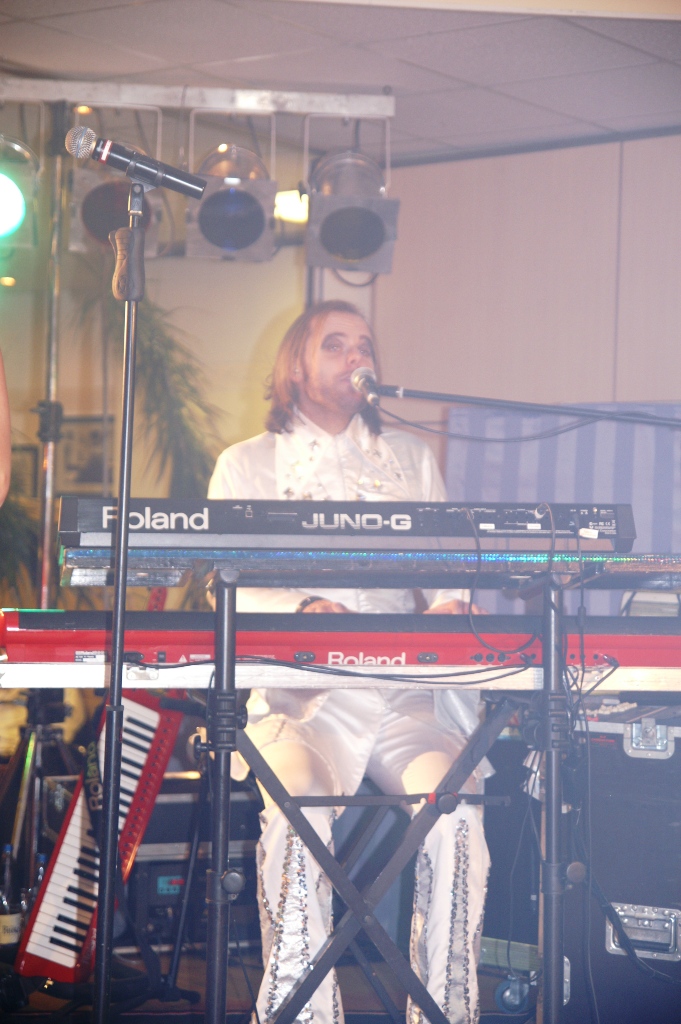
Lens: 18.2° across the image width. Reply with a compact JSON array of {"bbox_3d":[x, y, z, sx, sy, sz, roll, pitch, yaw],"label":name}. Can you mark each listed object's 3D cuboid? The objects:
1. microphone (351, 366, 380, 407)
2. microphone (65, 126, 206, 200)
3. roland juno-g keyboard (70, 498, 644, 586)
[{"bbox_3d":[0.052,-0.239,4.090,0.052,0.052,0.175,2,17,-7],"label":"microphone"},{"bbox_3d":[-0.324,-0.546,3.360,0.237,0.052,0.052,21,0,5],"label":"microphone"},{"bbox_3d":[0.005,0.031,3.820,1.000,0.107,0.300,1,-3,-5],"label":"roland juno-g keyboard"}]

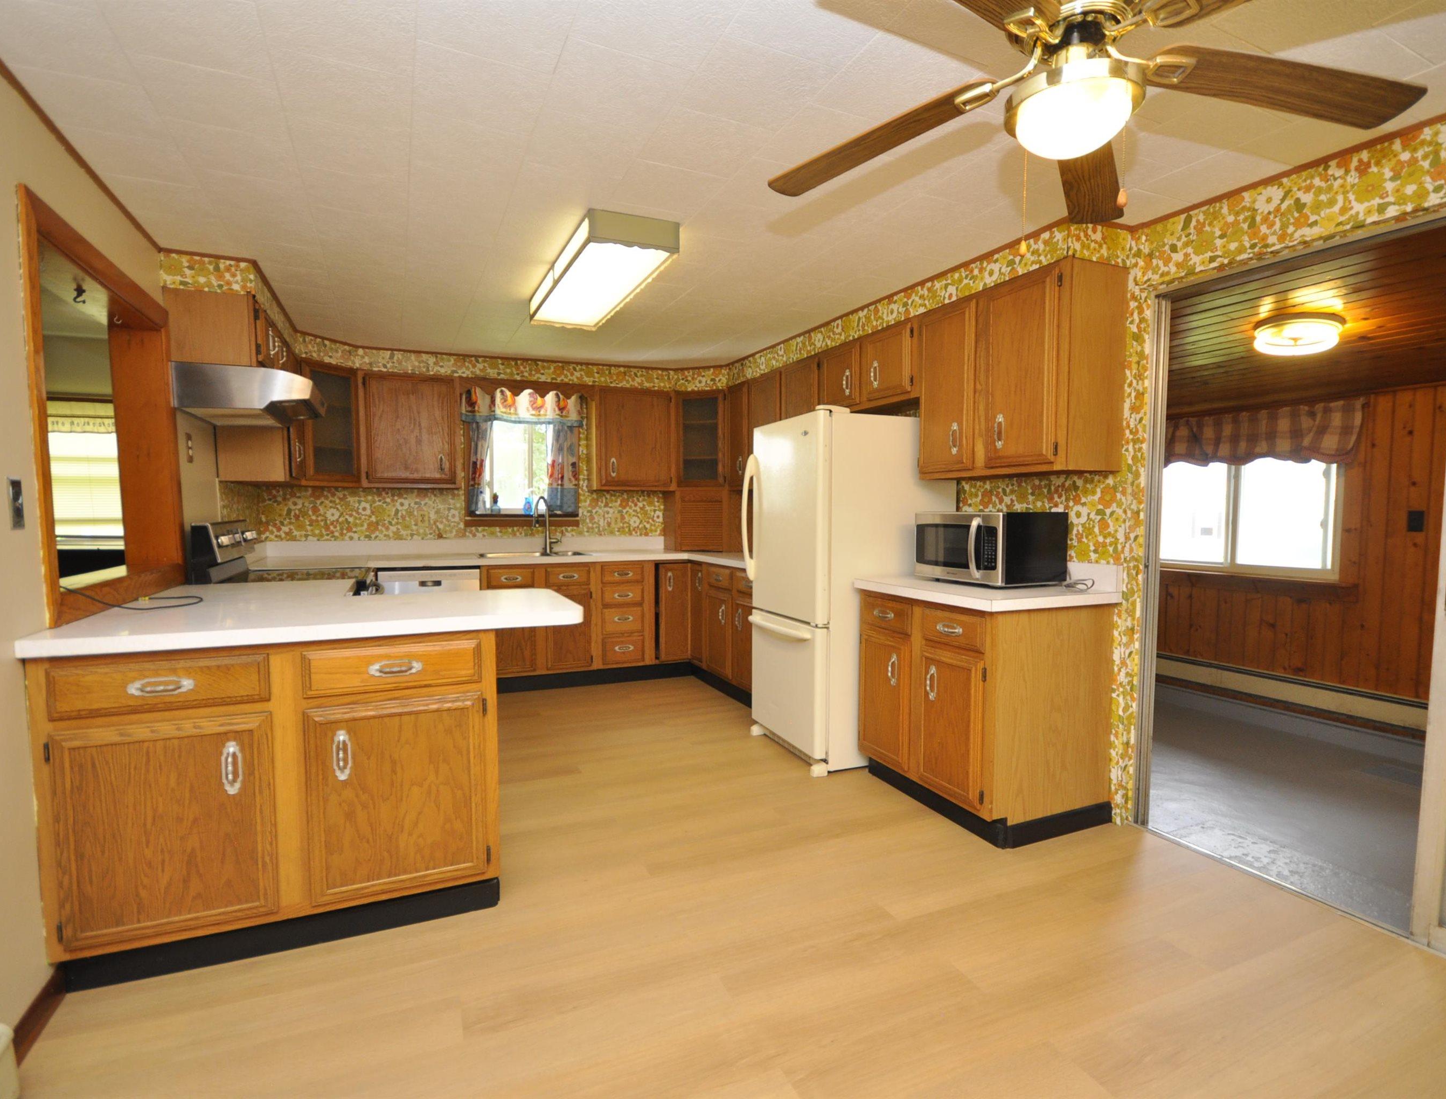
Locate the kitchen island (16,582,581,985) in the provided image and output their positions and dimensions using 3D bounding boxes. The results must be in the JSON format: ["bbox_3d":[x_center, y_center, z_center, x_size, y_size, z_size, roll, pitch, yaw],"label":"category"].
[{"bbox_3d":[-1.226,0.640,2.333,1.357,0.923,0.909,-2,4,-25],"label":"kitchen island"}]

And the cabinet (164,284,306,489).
[{"bbox_3d":[-2.302,-0.703,3.317,0.297,0.747,1.176,-2,4,-25],"label":"cabinet"}]

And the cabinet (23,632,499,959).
[{"bbox_3d":[-1.307,0.620,2.169,1.075,0.781,0.591,-2,4,-25],"label":"cabinet"}]

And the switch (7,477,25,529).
[{"bbox_3d":[-1.666,-0.108,1.636,0.012,0.121,0.077,-2,4,-25],"label":"switch"}]

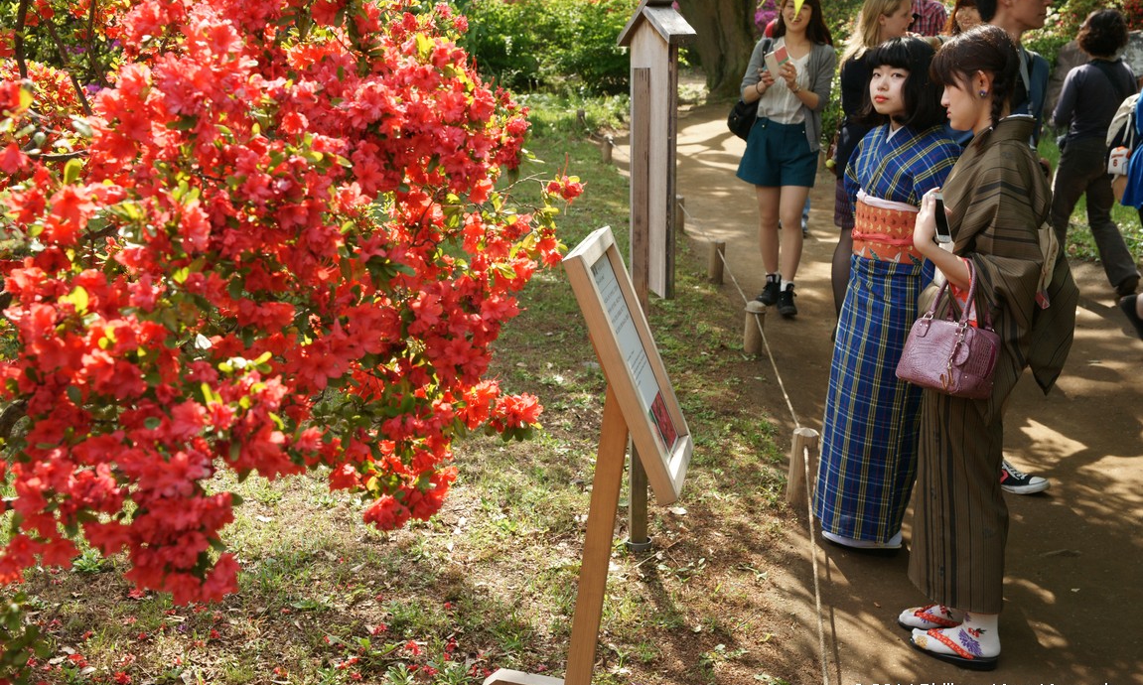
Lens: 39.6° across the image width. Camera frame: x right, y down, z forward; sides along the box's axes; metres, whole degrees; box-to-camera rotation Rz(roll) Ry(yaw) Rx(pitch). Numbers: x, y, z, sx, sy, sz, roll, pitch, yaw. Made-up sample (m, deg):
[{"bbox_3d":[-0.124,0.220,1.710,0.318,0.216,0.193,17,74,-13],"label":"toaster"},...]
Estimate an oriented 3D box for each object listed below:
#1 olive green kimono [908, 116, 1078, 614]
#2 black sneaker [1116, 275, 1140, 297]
[{"bbox_3d":[1.075,0.077,3.998,0.420,1.300,0.520,6,15,24],"label":"olive green kimono"},{"bbox_3d":[2.890,-0.271,8.158,0.095,0.110,0.260,-2,-14,-10],"label":"black sneaker"}]

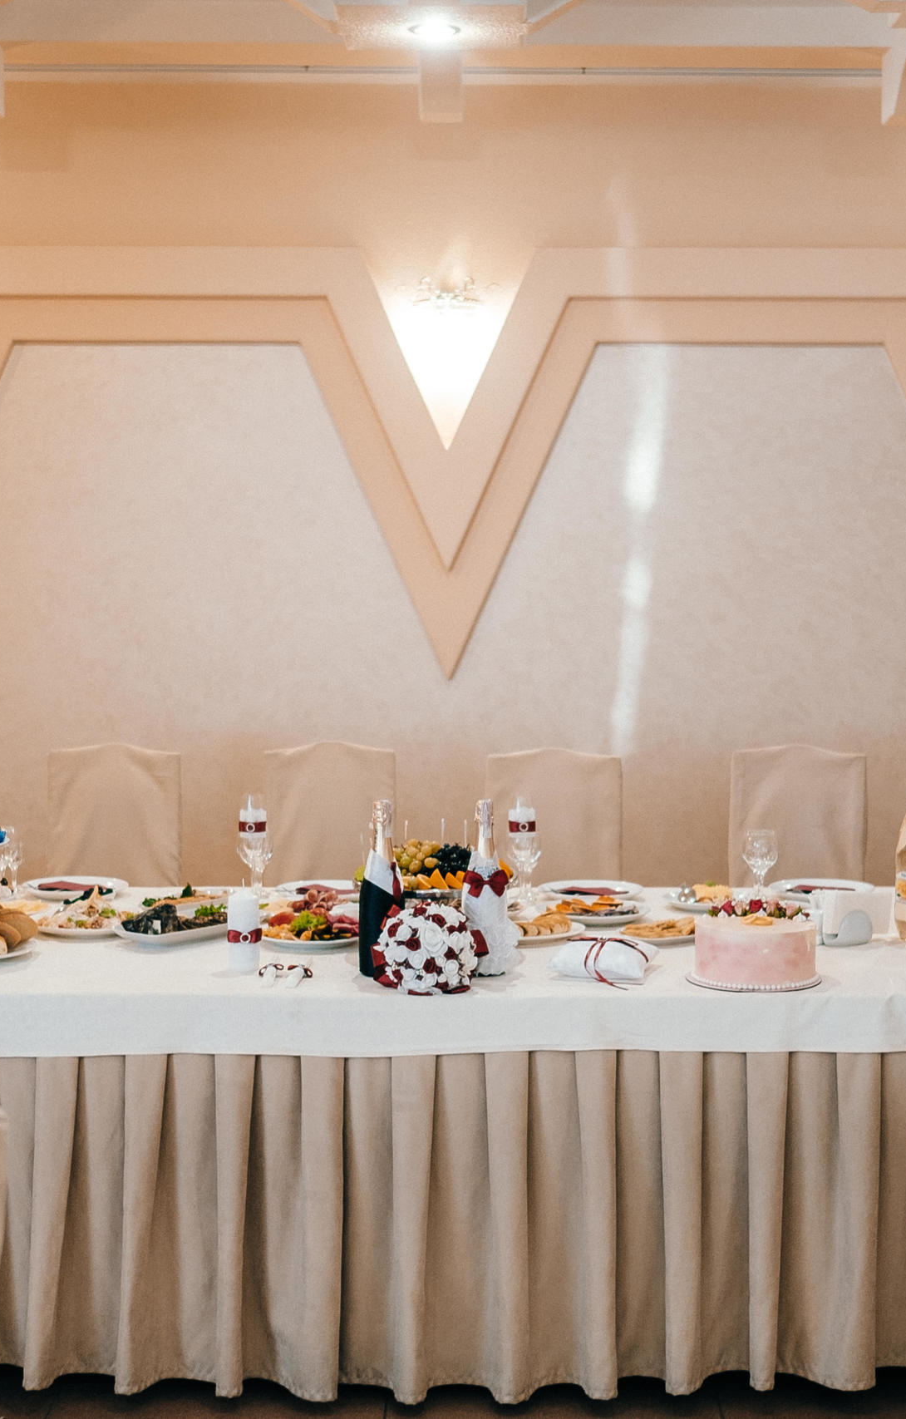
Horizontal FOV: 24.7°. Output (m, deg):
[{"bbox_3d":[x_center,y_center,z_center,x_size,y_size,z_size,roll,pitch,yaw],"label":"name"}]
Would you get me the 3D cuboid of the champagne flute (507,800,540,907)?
[{"bbox_3d":[0.158,0.316,4.601,0.066,0.242,0.066,0,4,0],"label":"champagne flute"}]

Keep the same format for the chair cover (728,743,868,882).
[{"bbox_3d":[0.938,0.628,5.450,0.400,1.034,0.500,0,4,0],"label":"chair cover"}]

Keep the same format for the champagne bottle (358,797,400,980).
[{"bbox_3d":[-0.131,0.329,3.841,0.086,0.324,0.086,0,4,0],"label":"champagne bottle"}]

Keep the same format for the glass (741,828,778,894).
[{"bbox_3d":[0.713,0.363,4.802,0.079,0.162,0.079,0,4,0],"label":"glass"}]

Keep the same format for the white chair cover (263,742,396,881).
[{"bbox_3d":[-0.329,0.620,5.308,0.400,1.033,0.520,0,4,0],"label":"white chair cover"}]

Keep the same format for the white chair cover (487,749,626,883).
[{"bbox_3d":[0.272,0.633,5.451,0.400,1.021,0.500,0,4,0],"label":"white chair cover"}]

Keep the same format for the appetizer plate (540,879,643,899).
[{"bbox_3d":[0.313,0.420,4.669,0.233,0.026,0.233,0,4,0],"label":"appetizer plate"}]

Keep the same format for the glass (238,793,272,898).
[{"bbox_3d":[-0.461,0.319,4.792,0.074,0.245,0.074,0,4,0],"label":"glass"}]

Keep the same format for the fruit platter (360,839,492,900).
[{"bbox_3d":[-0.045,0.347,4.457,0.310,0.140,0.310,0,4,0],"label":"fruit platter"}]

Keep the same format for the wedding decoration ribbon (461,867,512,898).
[{"bbox_3d":[0.062,0.322,3.818,0.084,0.052,0.035,0,4,0],"label":"wedding decoration ribbon"}]

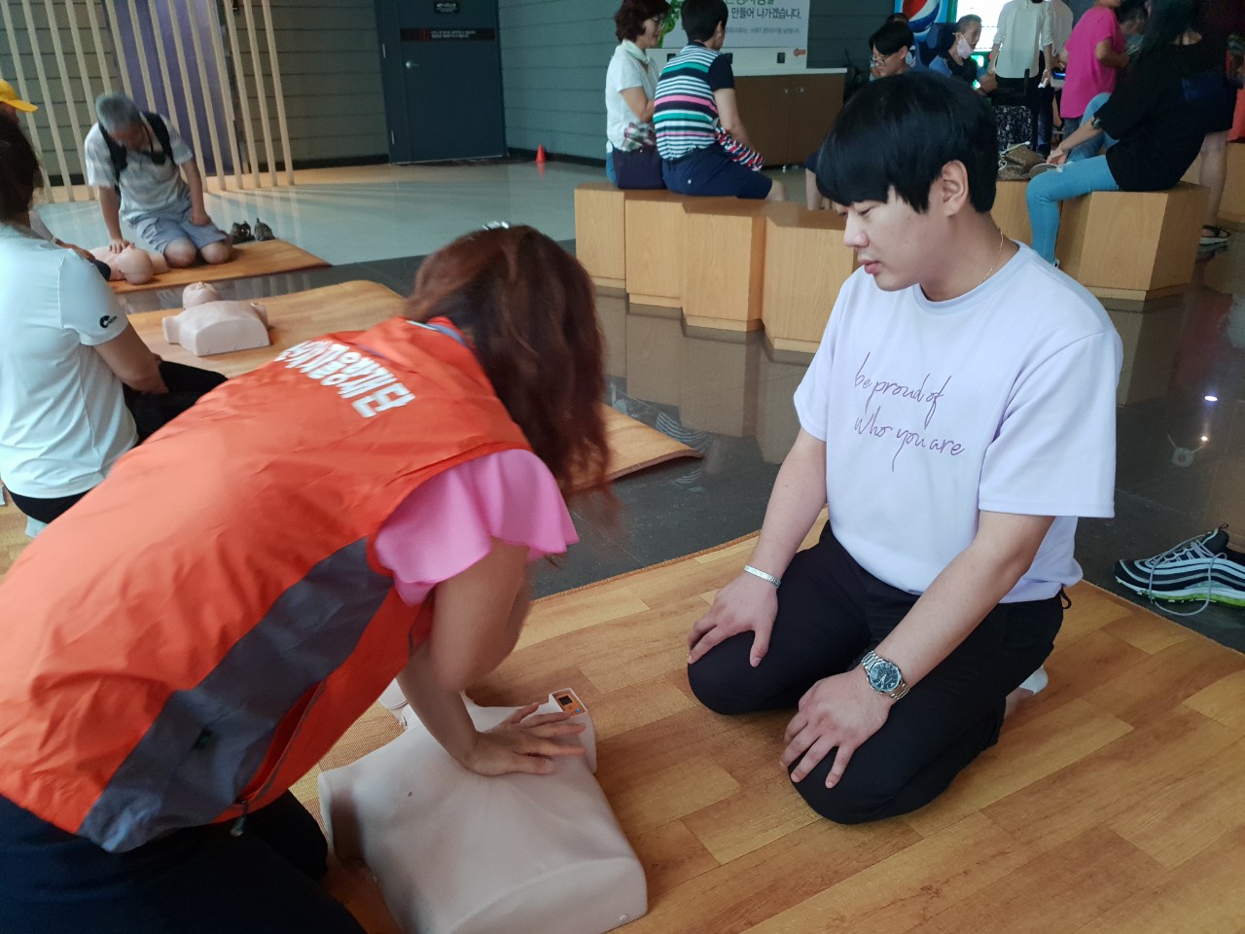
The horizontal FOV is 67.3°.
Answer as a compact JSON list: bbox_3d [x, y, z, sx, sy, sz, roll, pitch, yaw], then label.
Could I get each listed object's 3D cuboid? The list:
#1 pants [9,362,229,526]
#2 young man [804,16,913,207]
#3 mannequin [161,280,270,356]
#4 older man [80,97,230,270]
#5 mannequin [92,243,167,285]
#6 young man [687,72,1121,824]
[{"bbox_3d":[-1.052,-0.090,2.267,0.430,0.330,0.630,7,24,19],"label":"pants"},{"bbox_3d":[1.243,-1.595,4.655,0.760,1.170,0.500,-10,24,-20],"label":"young man"},{"bbox_3d":[-1.626,-0.621,3.725,0.400,0.190,0.600,-14,26,-28],"label":"mannequin"},{"bbox_3d":[-2.547,-1.576,5.157,0.640,0.870,0.720,-6,23,-12],"label":"older man"},{"bbox_3d":[-2.614,-1.078,4.842,0.600,0.190,0.400,12,26,28],"label":"mannequin"},{"bbox_3d":[0.434,-0.051,1.339,0.620,0.935,0.470,-15,27,-30],"label":"young man"}]

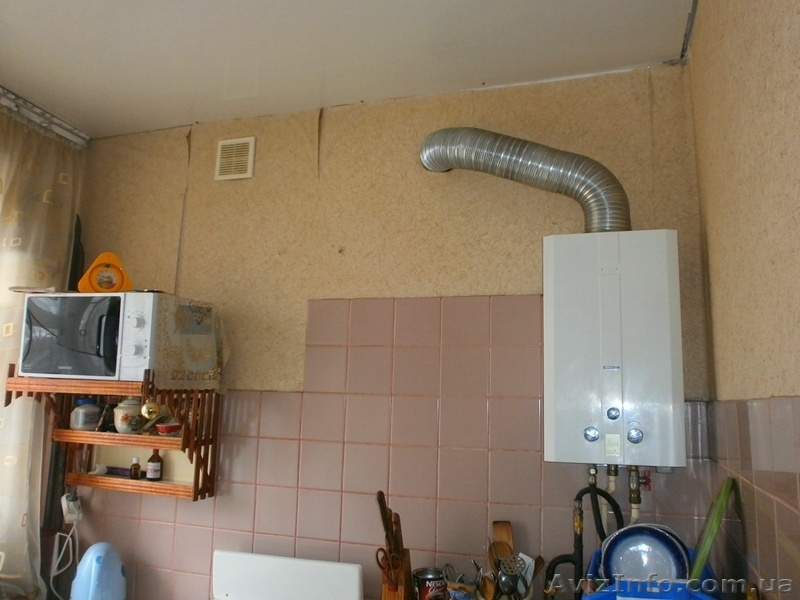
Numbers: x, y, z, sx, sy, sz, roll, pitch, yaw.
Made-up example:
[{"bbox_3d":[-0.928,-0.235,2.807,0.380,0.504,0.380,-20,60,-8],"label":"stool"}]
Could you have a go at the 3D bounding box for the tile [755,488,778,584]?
[{"bbox_3d":[0.626,0.404,1.058,0.008,0.150,0.150,-1,-9,19],"label":"tile"}]

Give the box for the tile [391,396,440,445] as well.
[{"bbox_3d":[0.047,0.370,1.914,0.150,0.150,0.008,-1,-9,18],"label":"tile"}]

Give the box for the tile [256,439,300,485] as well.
[{"bbox_3d":[-0.393,0.529,2.032,0.150,0.150,0.010,-1,-9,17],"label":"tile"}]

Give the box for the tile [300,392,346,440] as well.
[{"bbox_3d":[-0.243,0.376,2.010,0.150,0.150,0.008,-1,-8,17],"label":"tile"}]

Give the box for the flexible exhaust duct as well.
[{"bbox_3d":[0.342,-0.333,1.829,0.623,0.358,0.200,-1,-9,17],"label":"flexible exhaust duct"}]

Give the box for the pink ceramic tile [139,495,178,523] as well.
[{"bbox_3d":[-0.829,0.685,2.157,0.150,0.150,0.008,-1,-9,18],"label":"pink ceramic tile"}]

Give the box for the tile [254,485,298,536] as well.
[{"bbox_3d":[-0.396,0.679,2.012,0.150,0.150,0.008,-1,-8,17],"label":"tile"}]

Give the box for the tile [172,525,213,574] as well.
[{"bbox_3d":[-0.690,0.835,2.085,0.150,0.150,0.010,-1,-9,18],"label":"tile"}]

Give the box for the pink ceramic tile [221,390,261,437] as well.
[{"bbox_3d":[-0.534,0.381,2.098,0.150,0.150,0.010,-1,-9,17],"label":"pink ceramic tile"}]

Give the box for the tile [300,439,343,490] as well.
[{"bbox_3d":[-0.247,0.526,1.988,0.150,0.150,0.010,-1,-9,17],"label":"tile"}]

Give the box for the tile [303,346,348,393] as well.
[{"bbox_3d":[-0.239,0.225,2.032,0.150,0.150,0.008,-1,-8,17],"label":"tile"}]

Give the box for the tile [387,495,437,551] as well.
[{"bbox_3d":[0.038,0.670,1.875,0.150,0.150,0.010,-1,-9,18],"label":"tile"}]

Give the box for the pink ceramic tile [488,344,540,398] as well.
[{"bbox_3d":[0.342,0.215,1.855,0.150,0.150,0.010,-1,-9,17],"label":"pink ceramic tile"}]

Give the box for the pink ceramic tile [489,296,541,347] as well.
[{"bbox_3d":[0.345,0.063,1.863,0.150,0.150,0.008,-1,-9,18],"label":"pink ceramic tile"}]

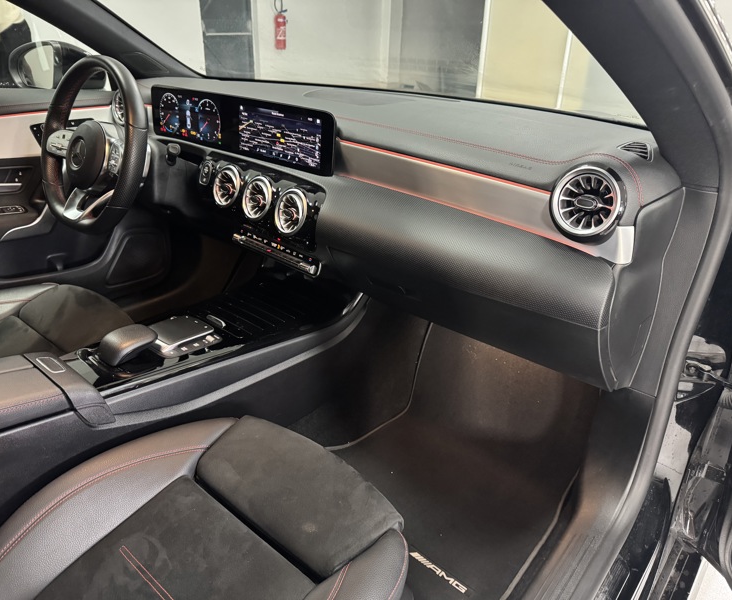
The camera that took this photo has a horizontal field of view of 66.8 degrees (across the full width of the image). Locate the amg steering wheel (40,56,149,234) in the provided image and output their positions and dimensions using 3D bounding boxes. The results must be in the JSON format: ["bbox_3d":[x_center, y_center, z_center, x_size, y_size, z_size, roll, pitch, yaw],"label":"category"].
[{"bbox_3d":[-0.557,-0.317,1.152,0.370,0.358,0.090,20,12,34],"label":"amg steering wheel"}]

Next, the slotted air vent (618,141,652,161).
[{"bbox_3d":[0.340,-0.188,0.700,0.052,0.037,0.022,5,-18,7],"label":"slotted air vent"}]

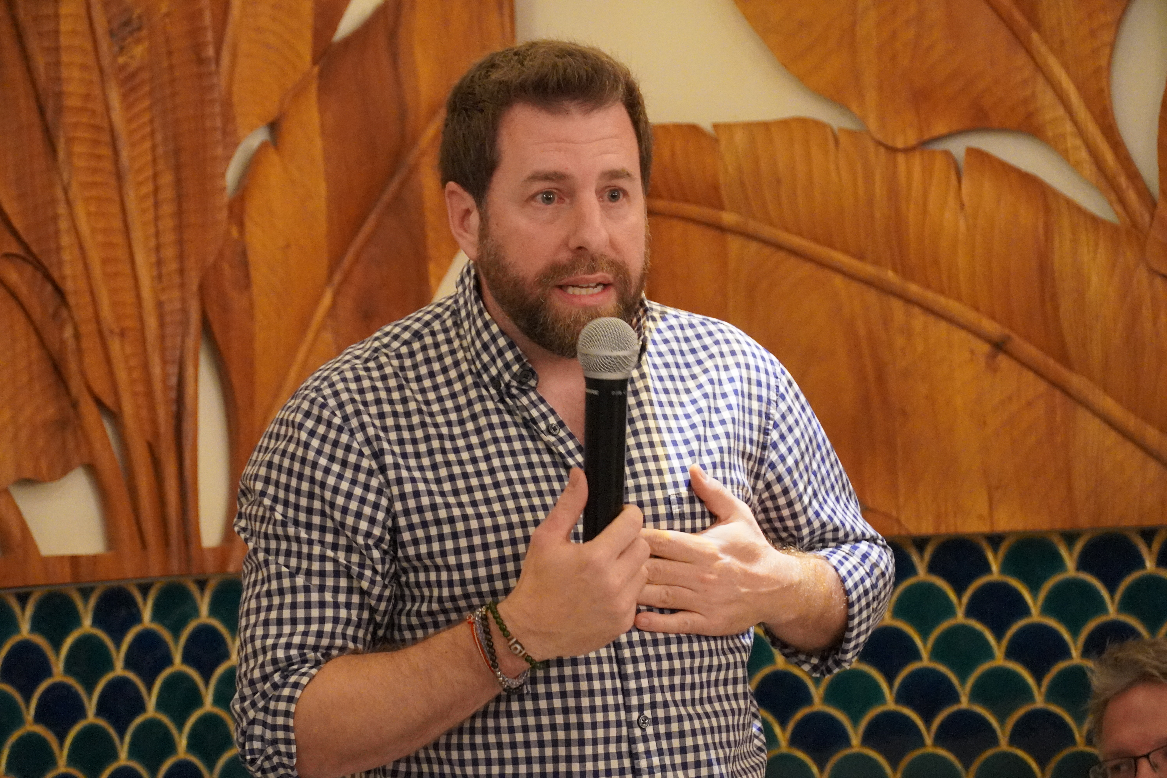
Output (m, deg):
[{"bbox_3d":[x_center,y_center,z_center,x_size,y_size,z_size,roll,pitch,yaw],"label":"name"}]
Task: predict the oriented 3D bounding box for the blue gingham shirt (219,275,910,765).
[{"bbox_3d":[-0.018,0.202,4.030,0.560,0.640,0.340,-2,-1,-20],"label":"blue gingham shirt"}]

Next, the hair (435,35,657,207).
[{"bbox_3d":[-0.033,-0.232,3.980,0.180,0.165,0.210,-2,-1,-24],"label":"hair"}]

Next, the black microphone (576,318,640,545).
[{"bbox_3d":[0.018,0.054,3.820,0.052,0.235,0.052,1,9,0],"label":"black microphone"}]

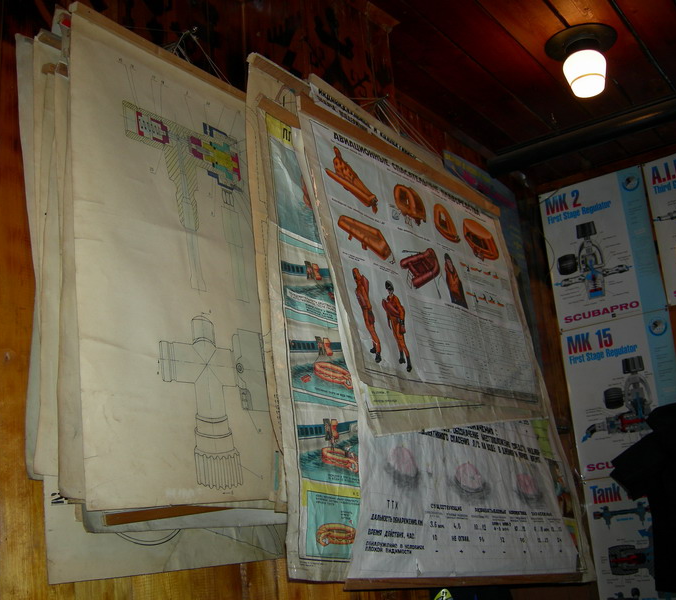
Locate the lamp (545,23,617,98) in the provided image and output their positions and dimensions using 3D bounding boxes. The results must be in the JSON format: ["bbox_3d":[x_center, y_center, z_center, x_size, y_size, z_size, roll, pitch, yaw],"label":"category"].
[{"bbox_3d":[0.677,-0.639,2.274,0.195,0.145,0.195,-14,-15,32],"label":"lamp"}]

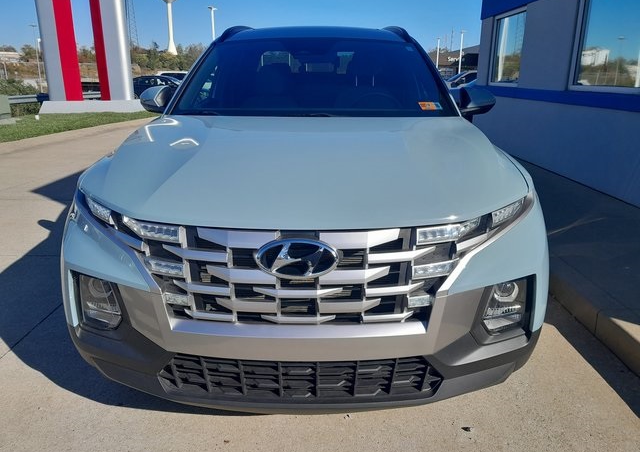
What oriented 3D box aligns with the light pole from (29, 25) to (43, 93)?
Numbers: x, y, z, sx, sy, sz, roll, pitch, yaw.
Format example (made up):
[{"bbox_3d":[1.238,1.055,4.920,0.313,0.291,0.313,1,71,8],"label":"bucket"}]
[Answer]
[{"bbox_3d":[-31.061,-17.749,55.265,1.000,8.400,0.400,0,16,0],"label":"light pole"}]

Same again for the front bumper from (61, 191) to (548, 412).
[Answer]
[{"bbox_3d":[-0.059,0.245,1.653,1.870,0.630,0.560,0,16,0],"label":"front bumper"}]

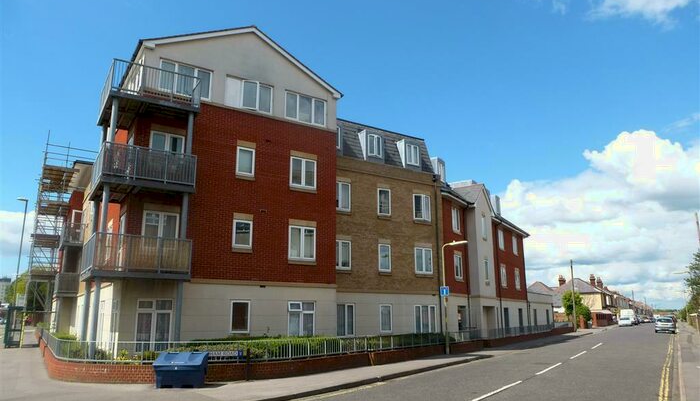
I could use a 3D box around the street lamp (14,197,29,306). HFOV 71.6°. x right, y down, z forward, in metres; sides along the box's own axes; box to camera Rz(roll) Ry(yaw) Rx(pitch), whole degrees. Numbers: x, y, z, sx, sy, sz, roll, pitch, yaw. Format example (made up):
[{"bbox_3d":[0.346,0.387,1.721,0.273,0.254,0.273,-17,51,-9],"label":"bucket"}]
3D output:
[{"bbox_3d":[-24.503,4.888,35.775,0.750,10.200,0.300,8,-15,-32],"label":"street lamp"}]

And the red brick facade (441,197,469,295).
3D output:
[{"bbox_3d":[5.834,2.771,28.372,0.800,5.400,4.400,-8,-15,32],"label":"red brick facade"}]

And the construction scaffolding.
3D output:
[{"bbox_3d":[-18.577,2.546,30.832,2.900,12.400,6.000,8,-15,-32],"label":"construction scaffolding"}]

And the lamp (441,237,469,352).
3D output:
[{"bbox_3d":[4.707,4.144,21.115,1.350,4.960,0.280,-9,-15,33],"label":"lamp"}]

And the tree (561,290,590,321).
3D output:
[{"bbox_3d":[23.588,11.285,50.648,3.000,3.720,3.000,-9,-15,33],"label":"tree"}]

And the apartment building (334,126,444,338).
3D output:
[{"bbox_3d":[-1.153,2.248,27.761,7.700,10.600,9.500,8,-15,-32],"label":"apartment building"}]

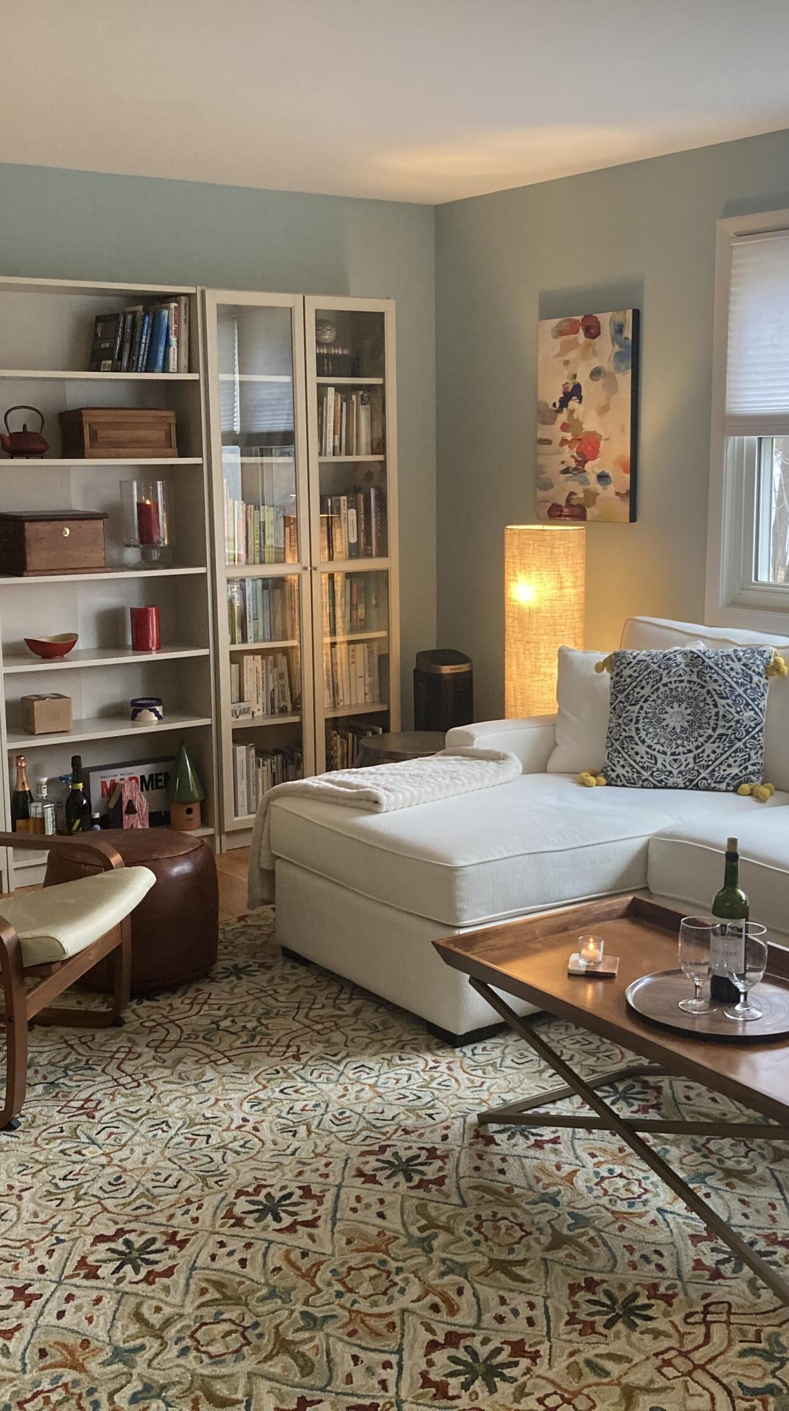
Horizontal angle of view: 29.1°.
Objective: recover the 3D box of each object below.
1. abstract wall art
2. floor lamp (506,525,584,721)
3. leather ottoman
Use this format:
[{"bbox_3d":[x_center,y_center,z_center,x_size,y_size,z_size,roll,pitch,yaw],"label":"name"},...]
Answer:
[{"bbox_3d":[0.684,-1.022,5.449,0.036,0.733,0.504,-7,12,-33],"label":"abstract wall art"},{"bbox_3d":[0.523,-0.022,5.367,0.275,1.200,0.275,0,10,0],"label":"floor lamp"},{"bbox_3d":[-0.756,0.574,4.384,0.500,0.375,0.500,0,10,0],"label":"leather ottoman"}]

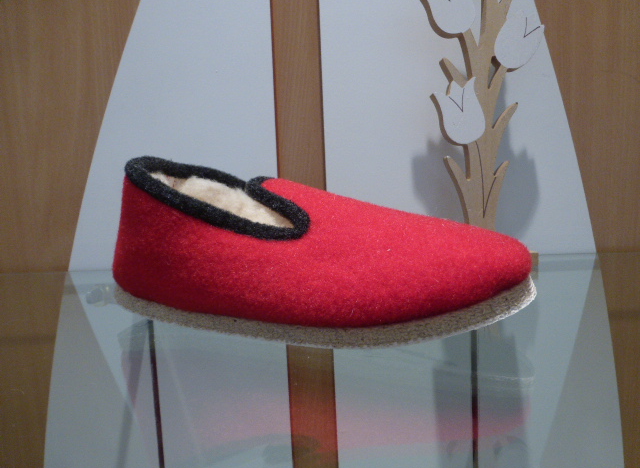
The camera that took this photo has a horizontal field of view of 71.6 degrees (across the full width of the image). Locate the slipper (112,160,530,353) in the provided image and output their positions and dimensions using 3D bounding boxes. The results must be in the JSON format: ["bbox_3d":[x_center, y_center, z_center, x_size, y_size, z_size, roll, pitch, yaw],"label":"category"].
[{"bbox_3d":[-0.017,-0.001,0.269,0.265,0.105,0.094,-1,6,19],"label":"slipper"}]

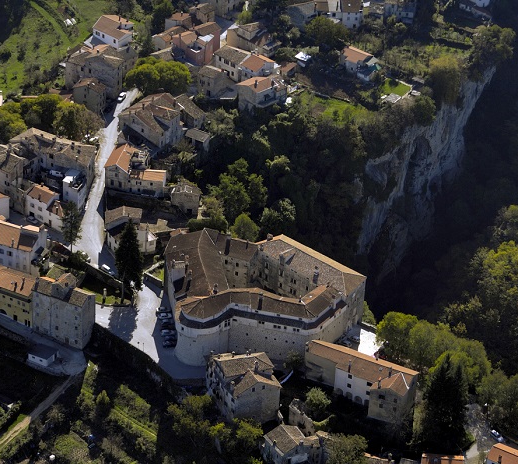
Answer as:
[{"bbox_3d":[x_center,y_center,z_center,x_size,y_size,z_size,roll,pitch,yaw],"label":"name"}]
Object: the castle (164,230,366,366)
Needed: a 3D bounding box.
[{"bbox_3d":[-0.050,20.260,677.830,62.000,21.000,44.000,7,37,5],"label":"castle"}]

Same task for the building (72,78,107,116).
[{"bbox_3d":[-57.710,-46.550,772.030,10.000,10.000,7.000,10,37,8],"label":"building"}]

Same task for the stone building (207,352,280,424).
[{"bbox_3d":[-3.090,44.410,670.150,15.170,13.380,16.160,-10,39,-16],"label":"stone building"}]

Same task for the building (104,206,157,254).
[{"bbox_3d":[-38.610,-0.540,682.330,11.510,9.000,14.980,-7,32,-17],"label":"building"}]

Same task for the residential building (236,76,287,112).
[{"bbox_3d":[0.840,-46.790,761.880,8.570,9.800,13.680,28,39,36],"label":"residential building"}]

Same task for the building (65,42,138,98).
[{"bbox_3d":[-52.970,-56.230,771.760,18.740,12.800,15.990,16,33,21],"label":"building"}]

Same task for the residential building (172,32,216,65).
[{"bbox_3d":[-23.350,-66.560,801.370,12.140,9.710,8.890,28,44,28],"label":"residential building"}]

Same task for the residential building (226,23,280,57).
[{"bbox_3d":[-1.160,-68.730,801.810,17.330,8.400,9.650,25,37,32],"label":"residential building"}]

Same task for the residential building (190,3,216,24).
[{"bbox_3d":[-19.540,-79.670,821.120,5.200,6.000,6.300,-23,39,-36],"label":"residential building"}]

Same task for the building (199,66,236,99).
[{"bbox_3d":[-14.430,-53.240,785.440,6.650,8.820,11.380,29,44,30],"label":"building"}]

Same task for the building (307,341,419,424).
[{"bbox_3d":[28.200,43.020,657.230,34.000,12.000,13.500,16,38,17],"label":"building"}]

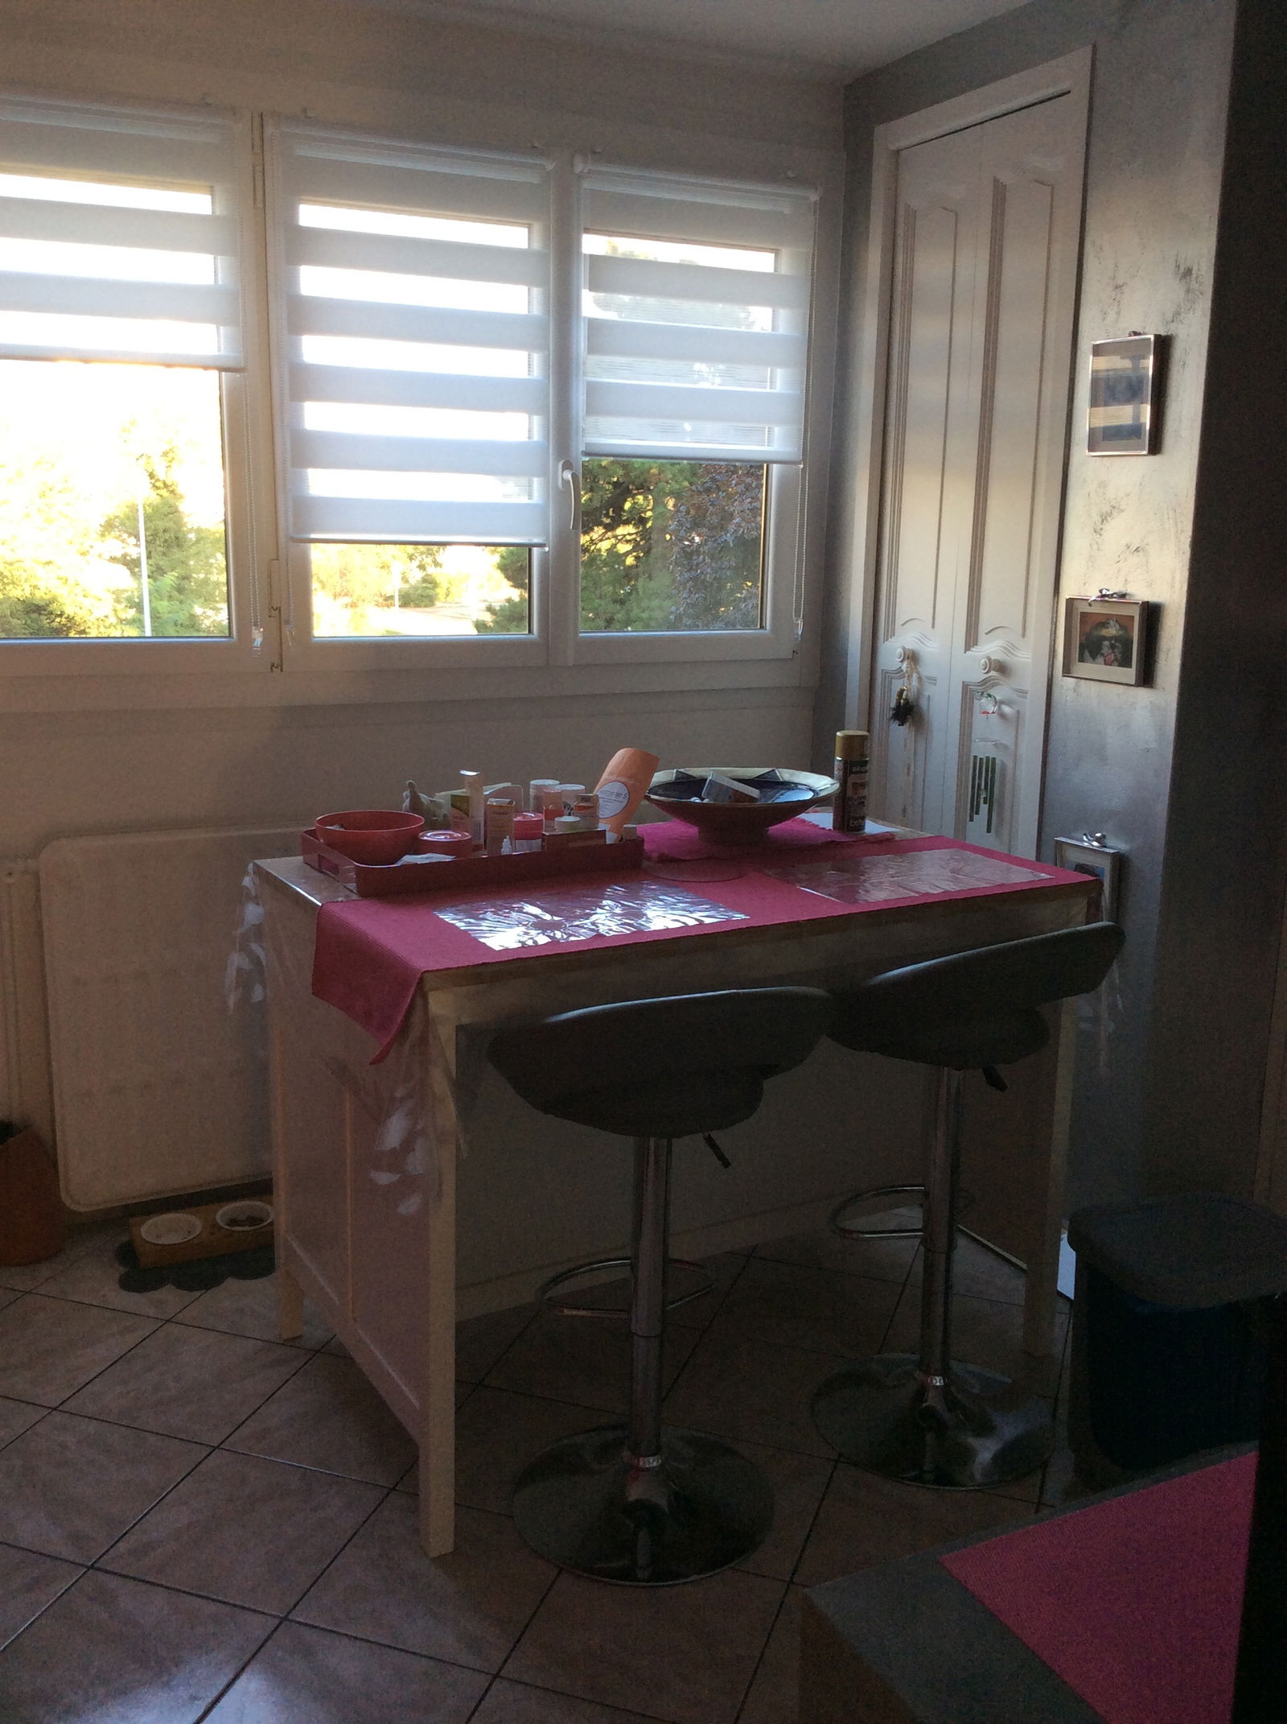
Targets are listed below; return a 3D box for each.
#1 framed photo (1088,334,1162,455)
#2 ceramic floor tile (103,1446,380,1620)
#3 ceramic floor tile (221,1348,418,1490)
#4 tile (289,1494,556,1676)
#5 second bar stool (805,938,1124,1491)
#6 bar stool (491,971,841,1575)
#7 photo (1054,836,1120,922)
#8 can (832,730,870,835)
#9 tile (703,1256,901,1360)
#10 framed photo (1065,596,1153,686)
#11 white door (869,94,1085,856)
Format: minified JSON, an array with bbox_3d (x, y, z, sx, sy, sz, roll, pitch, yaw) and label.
[{"bbox_3d":[0.871,-0.839,2.876,0.022,0.196,0.161,-5,14,-24],"label":"framed photo"},{"bbox_3d":[-0.612,1.034,2.466,0.328,0.010,0.328,5,13,18],"label":"ceramic floor tile"},{"bbox_3d":[-0.505,0.968,2.772,0.328,0.010,0.328,5,13,18],"label":"ceramic floor tile"},{"bbox_3d":[-0.300,1.063,2.363,0.328,0.010,0.328,5,13,18],"label":"tile"},{"bbox_3d":[0.517,0.527,2.698,0.540,0.917,0.445,-6,14,-29],"label":"second bar stool"},{"bbox_3d":[0.010,0.584,2.456,0.540,0.894,0.445,-4,13,-20],"label":"bar stool"},{"bbox_3d":[0.853,0.062,3.082,0.022,0.195,0.164,-5,14,-24],"label":"photo"},{"bbox_3d":[0.426,-0.165,3.247,0.066,0.204,0.066,1,13,0],"label":"can"},{"bbox_3d":[0.334,0.893,3.175,0.328,0.010,0.328,5,13,18],"label":"tile"},{"bbox_3d":[0.862,-0.414,2.974,0.022,0.149,0.202,-5,14,-24],"label":"framed photo"},{"bbox_3d":[0.686,-0.371,3.456,0.040,2.290,0.613,-5,14,-24],"label":"white door"}]

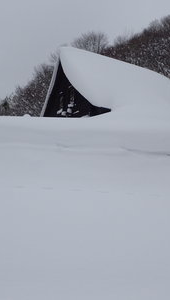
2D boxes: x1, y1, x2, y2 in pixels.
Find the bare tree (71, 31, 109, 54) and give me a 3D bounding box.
[{"bbox_3d":[0.400,-10.400,38.000,5.200,9.500,5.000,5,0,0],"label":"bare tree"}]

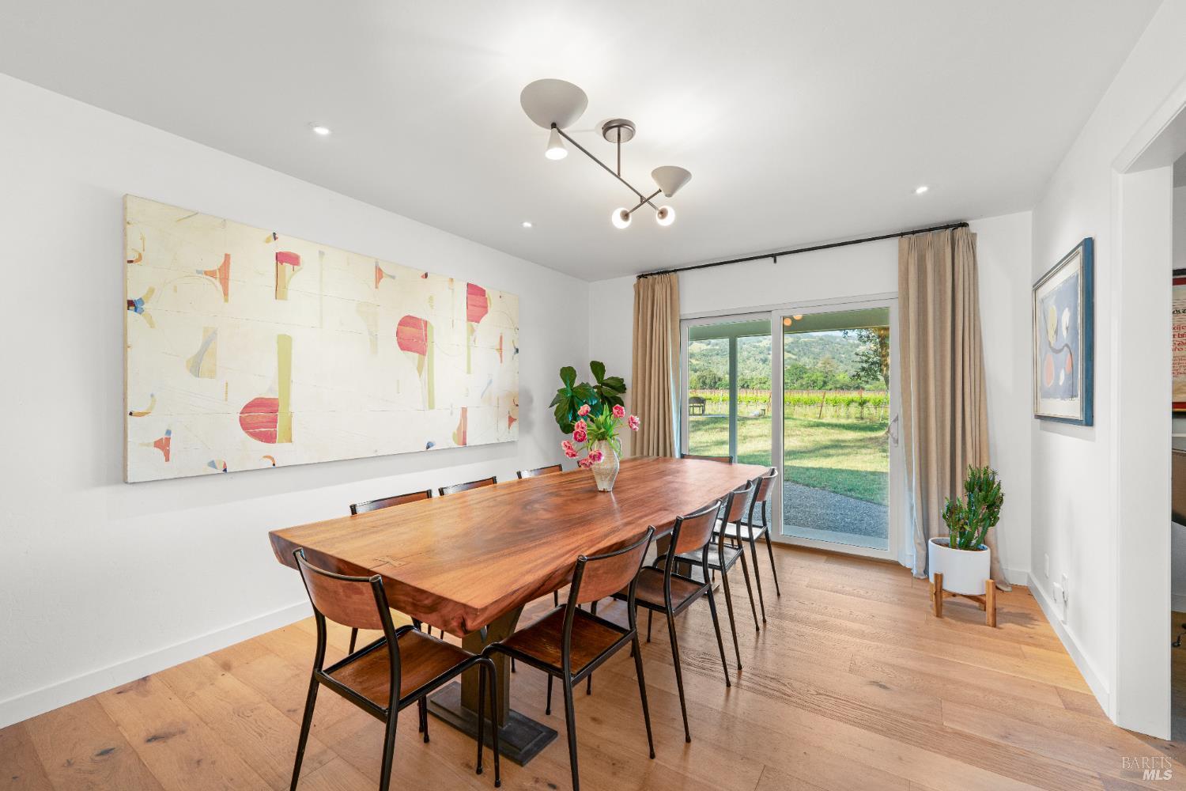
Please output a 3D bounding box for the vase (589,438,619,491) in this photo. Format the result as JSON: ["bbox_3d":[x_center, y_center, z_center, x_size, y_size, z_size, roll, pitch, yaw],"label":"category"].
[{"bbox_3d":[0.063,0.360,2.410,0.155,0.265,0.155,0,0,35],"label":"vase"}]

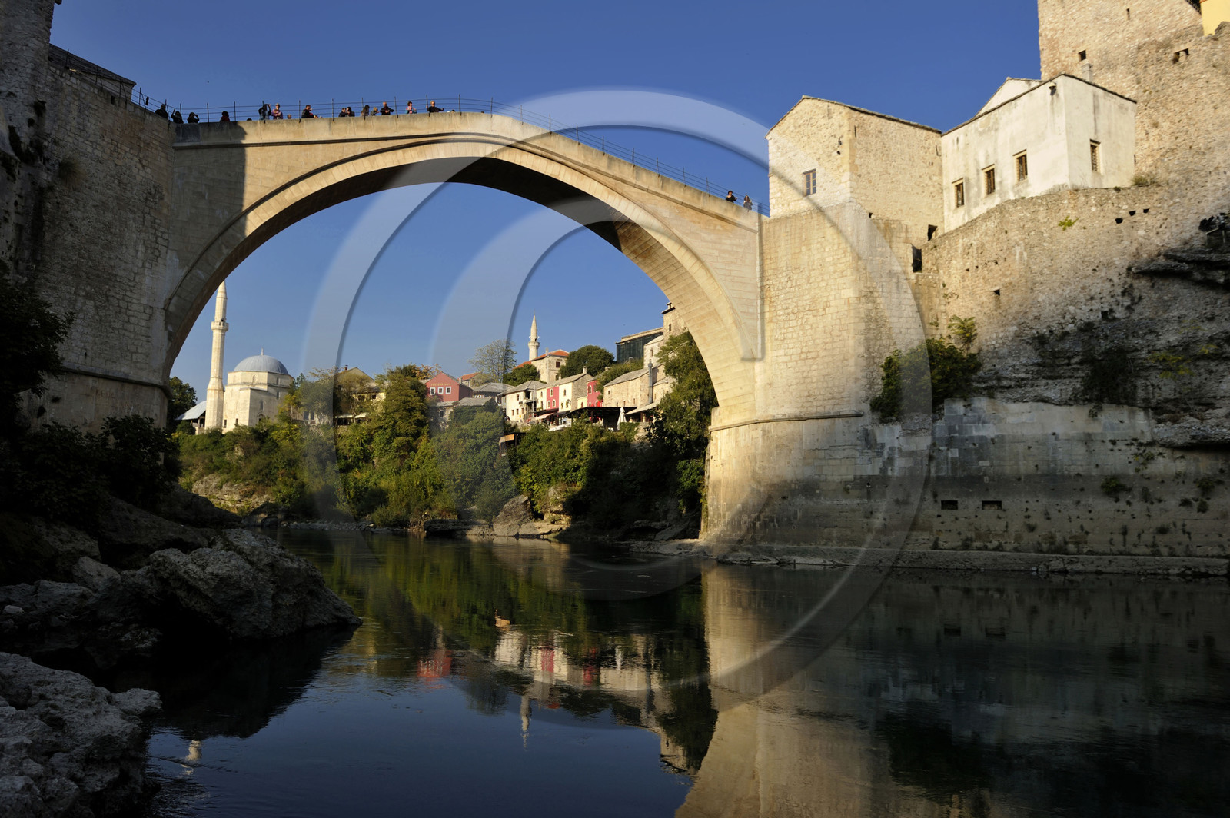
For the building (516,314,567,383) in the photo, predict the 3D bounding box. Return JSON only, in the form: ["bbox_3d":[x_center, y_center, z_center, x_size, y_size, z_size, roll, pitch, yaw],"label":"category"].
[{"bbox_3d":[-18.500,-14.630,232.000,7.500,18.500,15.000,4,-7,-26],"label":"building"}]

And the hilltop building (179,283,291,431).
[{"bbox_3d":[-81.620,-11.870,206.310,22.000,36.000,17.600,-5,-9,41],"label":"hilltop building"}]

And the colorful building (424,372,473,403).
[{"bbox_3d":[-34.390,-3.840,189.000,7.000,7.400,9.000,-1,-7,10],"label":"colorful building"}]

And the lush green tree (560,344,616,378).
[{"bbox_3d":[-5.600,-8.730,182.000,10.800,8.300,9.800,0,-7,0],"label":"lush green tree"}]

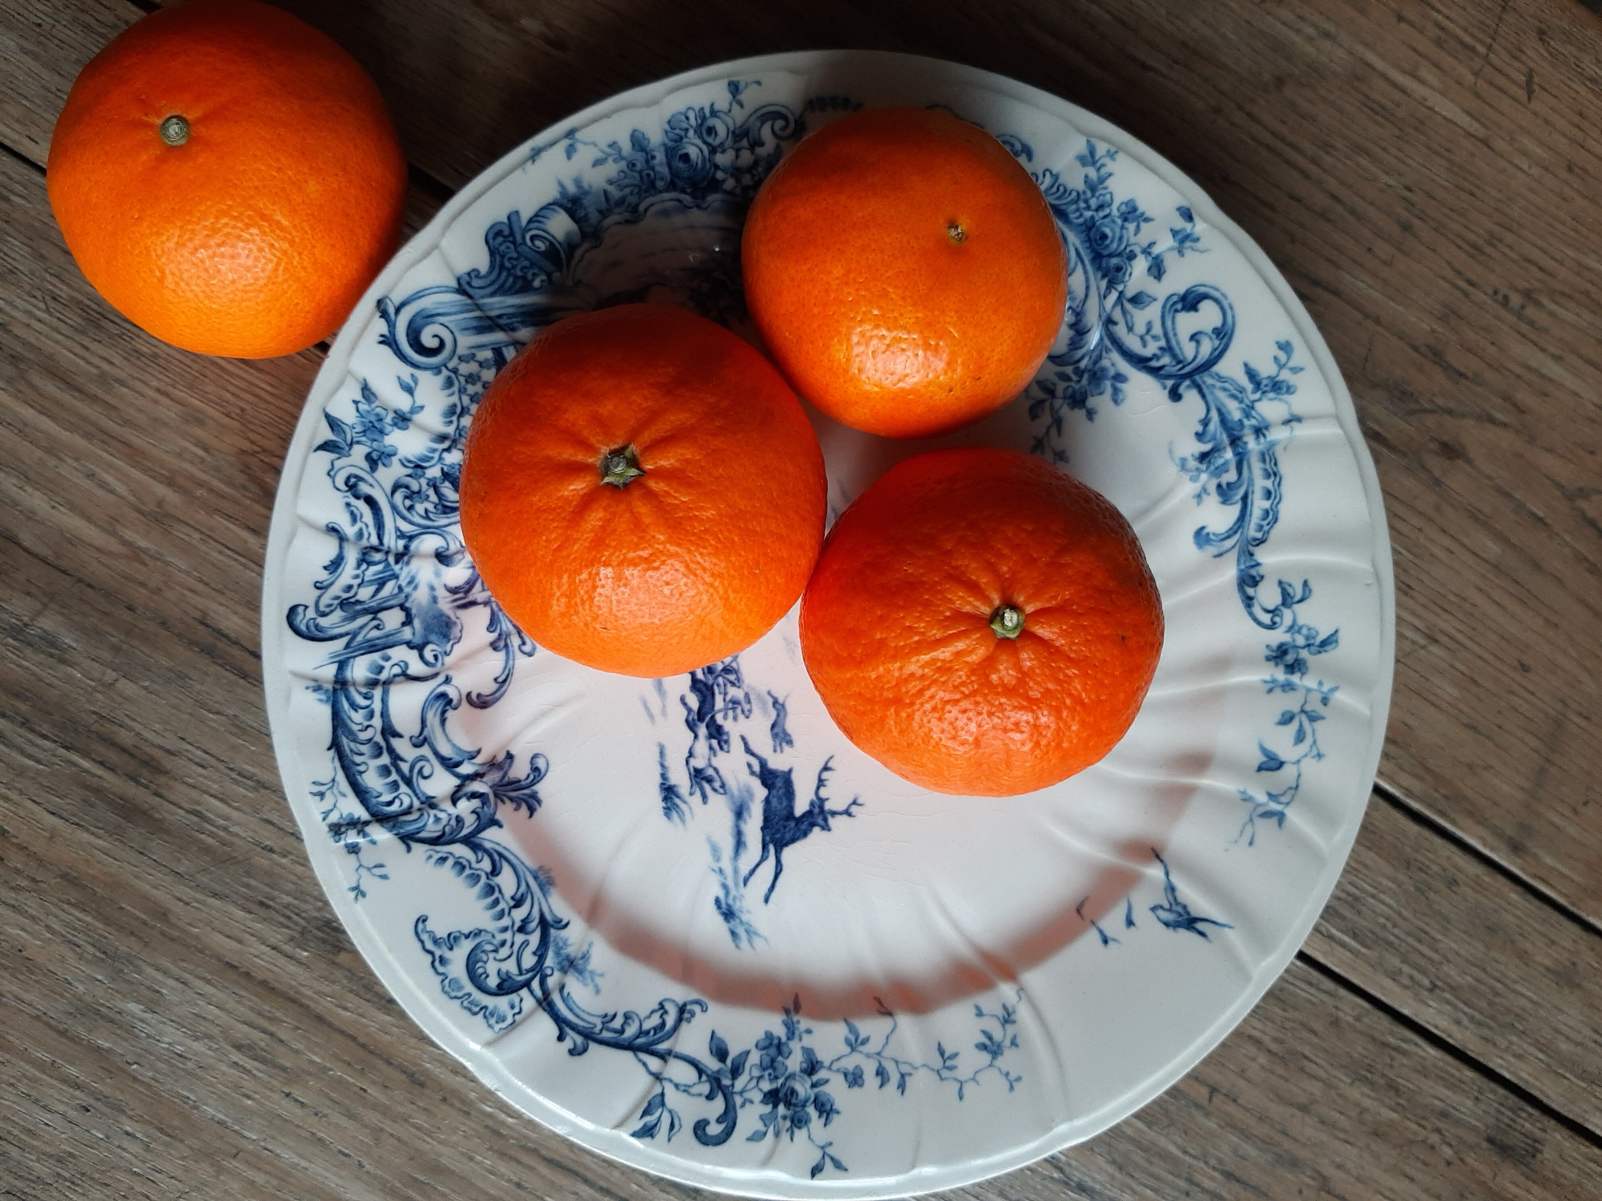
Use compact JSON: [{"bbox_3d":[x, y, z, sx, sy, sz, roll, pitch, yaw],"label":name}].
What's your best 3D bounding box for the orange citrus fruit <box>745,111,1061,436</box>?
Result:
[{"bbox_3d":[0.020,-0.063,0.235,0.063,0.057,0.063,0,88,-3],"label":"orange citrus fruit"}]

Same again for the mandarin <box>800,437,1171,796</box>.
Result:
[{"bbox_3d":[0.035,0.004,0.235,0.070,0.058,0.068,0,88,-3],"label":"mandarin"}]

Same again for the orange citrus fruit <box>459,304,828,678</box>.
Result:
[{"bbox_3d":[-0.030,-0.021,0.232,0.070,0.059,0.072,0,88,-3],"label":"orange citrus fruit"}]

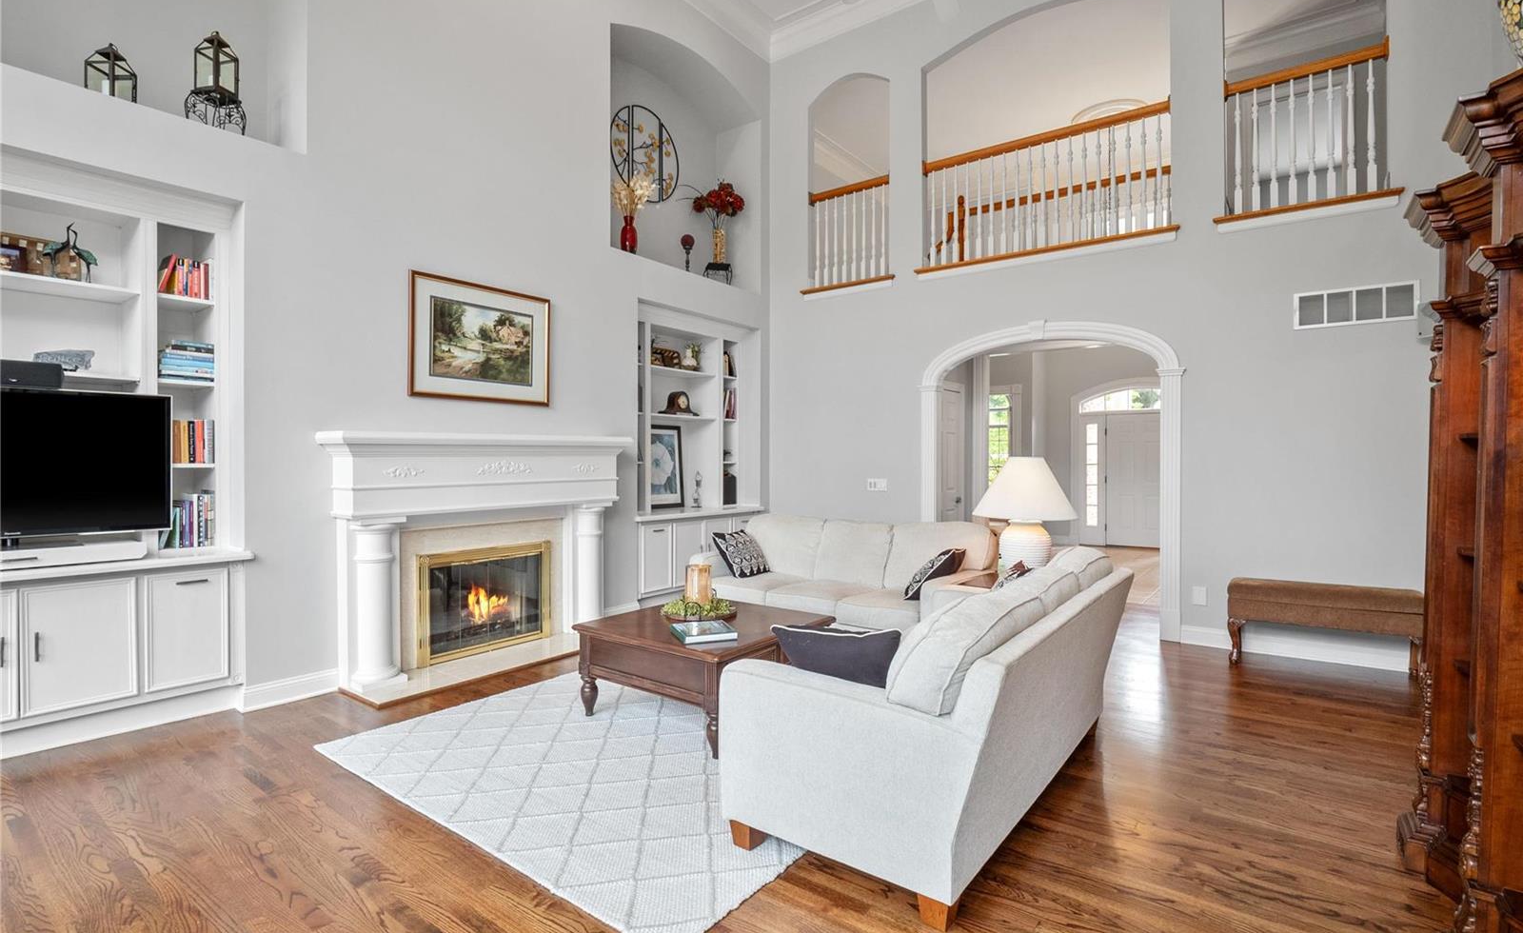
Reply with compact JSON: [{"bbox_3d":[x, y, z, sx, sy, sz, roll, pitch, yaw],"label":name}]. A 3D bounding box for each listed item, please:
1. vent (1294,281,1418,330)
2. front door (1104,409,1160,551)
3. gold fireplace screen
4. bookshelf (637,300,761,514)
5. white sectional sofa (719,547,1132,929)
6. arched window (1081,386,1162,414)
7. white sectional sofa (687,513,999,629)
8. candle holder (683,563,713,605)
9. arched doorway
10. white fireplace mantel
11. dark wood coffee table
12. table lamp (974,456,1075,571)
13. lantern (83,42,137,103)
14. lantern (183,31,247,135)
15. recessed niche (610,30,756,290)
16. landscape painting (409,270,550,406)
[{"bbox_3d":[3.973,-1.073,4.535,0.633,0.248,0.025,0,1,38],"label":"vent"},{"bbox_3d":[5.824,0.222,10.475,0.890,2.090,0.049,0,1,38],"label":"front door"},{"bbox_3d":[-1.986,0.904,4.690,0.376,0.712,0.974,1,1,37],"label":"gold fireplace screen"},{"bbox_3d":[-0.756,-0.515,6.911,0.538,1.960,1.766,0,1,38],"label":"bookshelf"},{"bbox_3d":[0.831,0.850,2.847,1.009,0.925,1.890,1,1,38],"label":"white sectional sofa"},{"bbox_3d":[5.819,-1.046,10.479,1.656,0.363,0.080,0,1,38],"label":"arched window"},{"bbox_3d":[0.573,0.867,4.973,2.098,0.938,1.049,0,1,38],"label":"white sectional sofa"},{"bbox_3d":[-0.340,0.674,3.652,0.143,0.247,0.143,0,1,0],"label":"candle holder"},{"bbox_3d":[2.403,0.039,5.865,2.186,2.575,0.190,0,1,38],"label":"arched doorway"},{"bbox_3d":[-1.854,0.553,4.784,0.389,1.533,2.135,0,1,38],"label":"white fireplace mantel"},{"bbox_3d":[-0.296,1.058,3.597,0.946,0.471,0.955,1,1,37],"label":"dark wood coffee table"},{"bbox_3d":[1.520,0.296,3.890,0.544,0.714,0.544,1,1,37],"label":"table lamp"},{"bbox_3d":[-3.157,-1.892,3.288,0.134,0.328,0.134,0,1,1],"label":"lantern"},{"bbox_3d":[-2.910,-2.026,3.620,0.178,0.589,0.178,0,1,11],"label":"lantern"},{"bbox_3d":[-0.866,-2.843,6.542,0.603,2.063,2.042,1,1,37],"label":"recessed niche"},{"bbox_3d":[-1.989,-0.881,4.892,0.030,0.835,1.069,0,1,38],"label":"landscape painting"}]

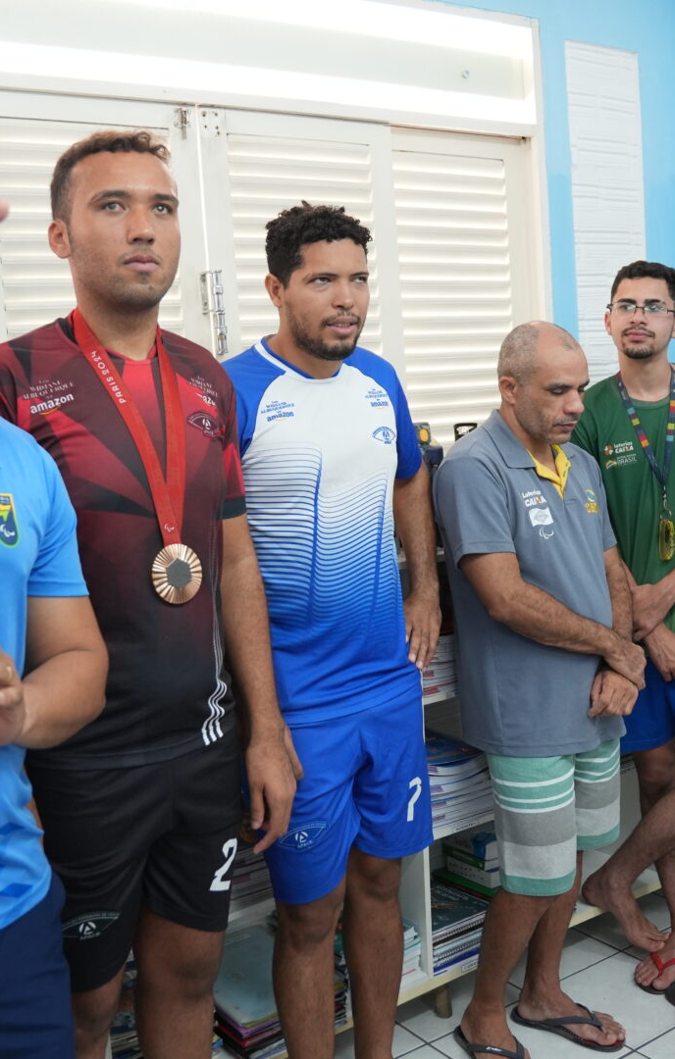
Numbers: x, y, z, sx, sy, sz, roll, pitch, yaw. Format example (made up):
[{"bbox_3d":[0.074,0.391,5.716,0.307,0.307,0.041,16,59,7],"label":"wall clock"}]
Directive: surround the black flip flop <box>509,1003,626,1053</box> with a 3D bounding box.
[{"bbox_3d":[0.514,1.102,2.485,0.268,0.060,0.105,0,6,32],"label":"black flip flop"}]

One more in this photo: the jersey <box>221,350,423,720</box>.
[{"bbox_3d":[-0.028,-0.004,2.020,0.440,0.680,0.250,-8,9,-28],"label":"jersey"}]

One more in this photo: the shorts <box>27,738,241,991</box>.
[{"bbox_3d":[-0.298,0.430,1.685,0.380,0.420,0.270,-8,7,-40],"label":"shorts"}]

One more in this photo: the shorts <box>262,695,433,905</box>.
[{"bbox_3d":[0.022,0.428,1.945,0.365,0.400,0.260,-8,7,-40],"label":"shorts"}]

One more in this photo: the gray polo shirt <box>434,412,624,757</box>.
[{"bbox_3d":[0.408,0.117,2.360,0.270,0.690,0.440,2,7,45],"label":"gray polo shirt"}]

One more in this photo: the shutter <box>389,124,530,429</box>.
[{"bbox_3d":[0.309,-0.546,2.680,0.440,0.830,0.040,-9,9,-34],"label":"shutter"}]

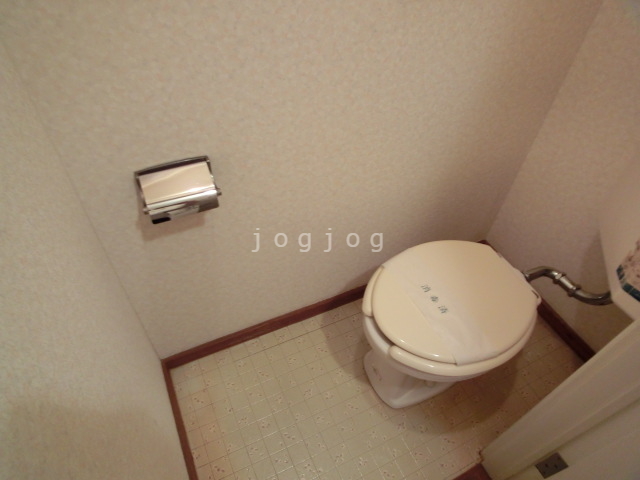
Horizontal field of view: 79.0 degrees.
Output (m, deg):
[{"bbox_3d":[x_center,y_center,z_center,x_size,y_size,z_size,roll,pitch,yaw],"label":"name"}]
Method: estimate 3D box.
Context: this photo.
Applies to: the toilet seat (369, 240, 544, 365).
[{"bbox_3d":[0.353,0.161,1.042,0.505,0.053,0.380,-17,49,-20],"label":"toilet seat"}]

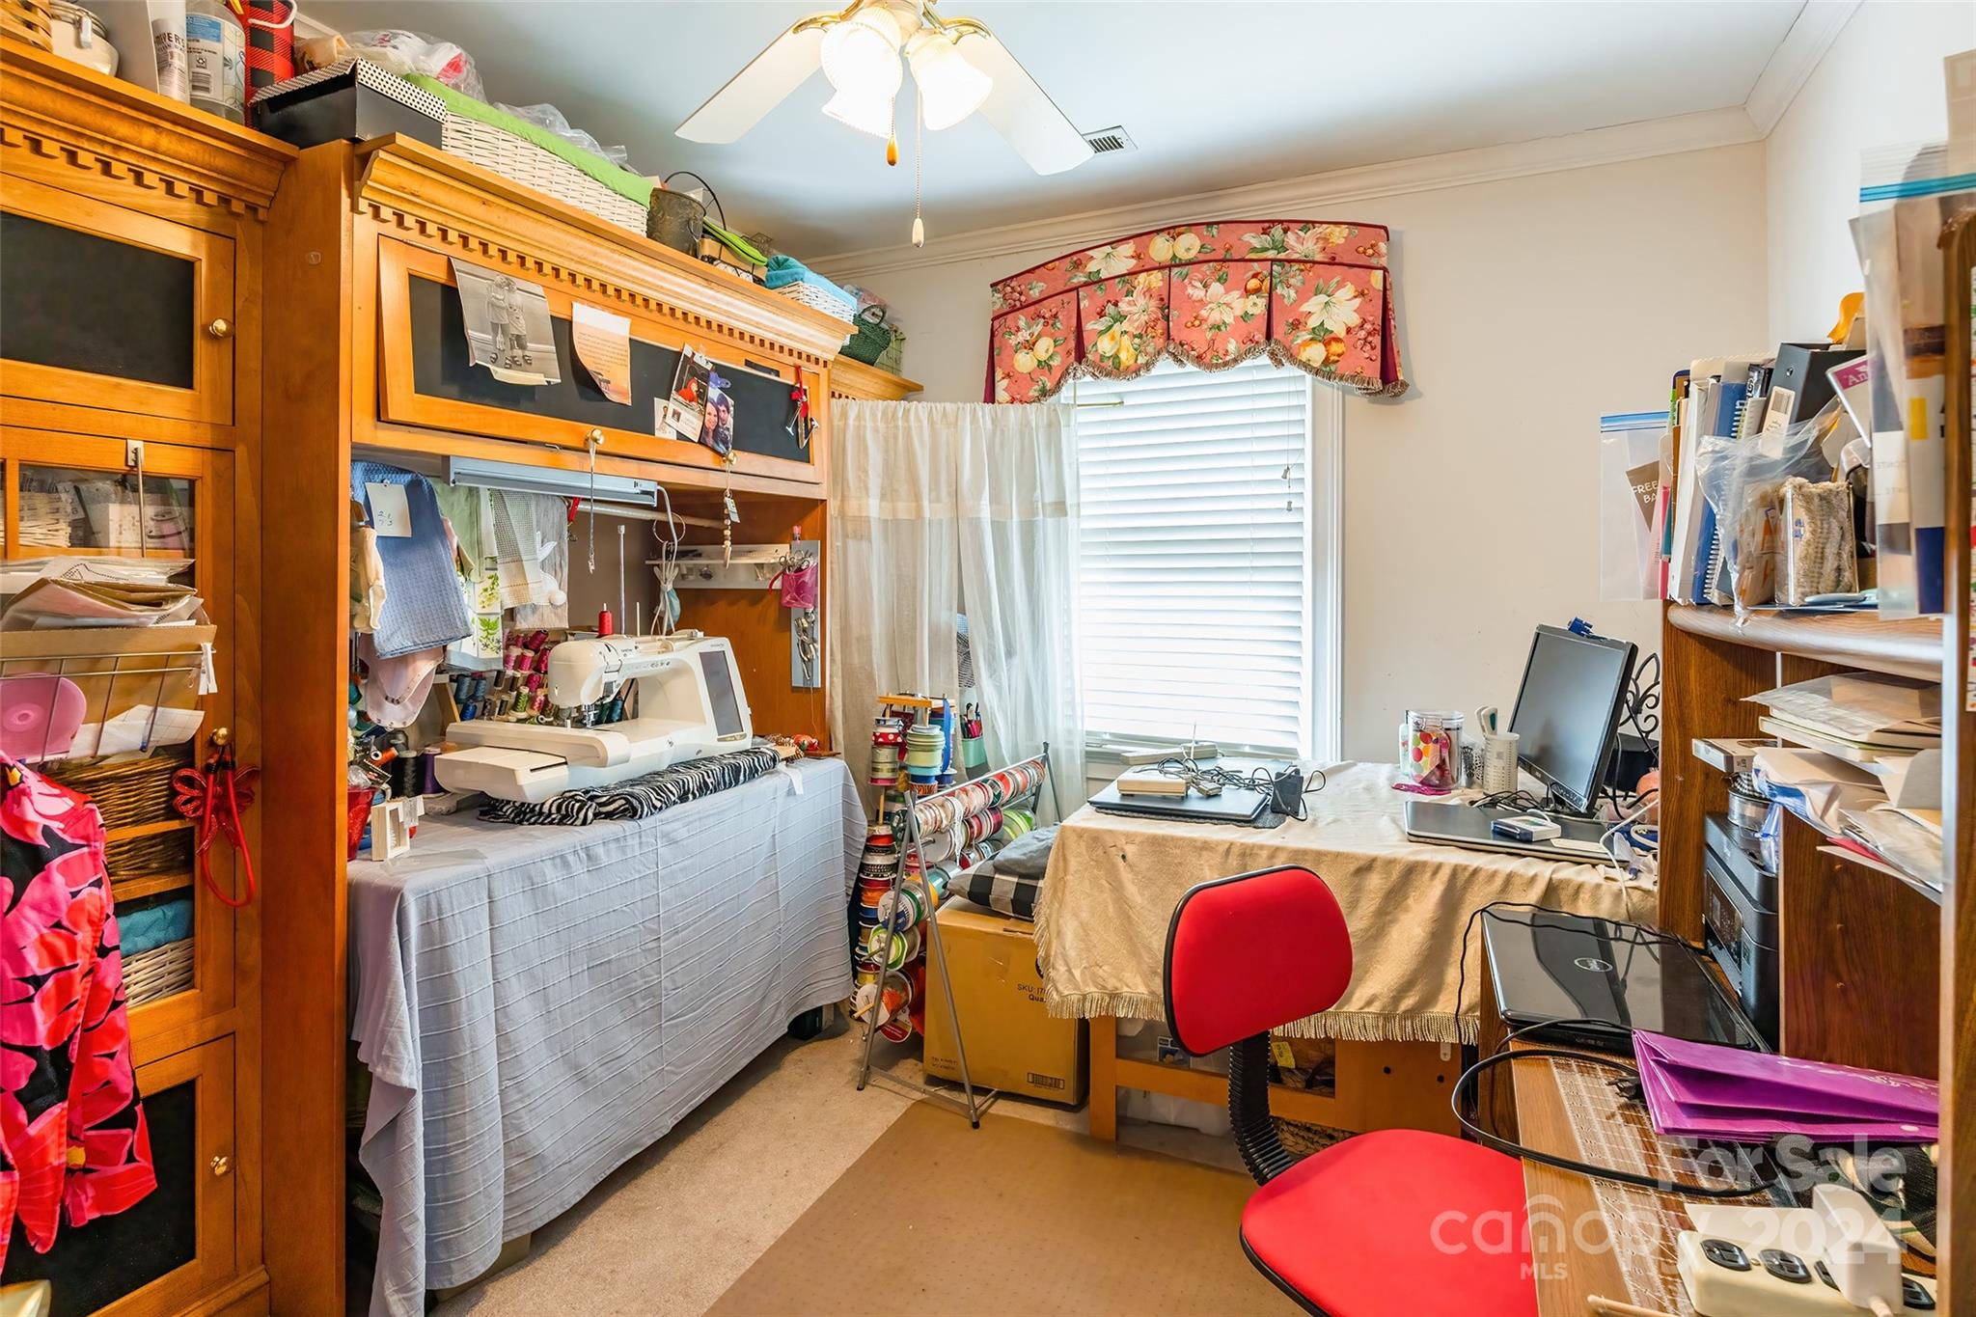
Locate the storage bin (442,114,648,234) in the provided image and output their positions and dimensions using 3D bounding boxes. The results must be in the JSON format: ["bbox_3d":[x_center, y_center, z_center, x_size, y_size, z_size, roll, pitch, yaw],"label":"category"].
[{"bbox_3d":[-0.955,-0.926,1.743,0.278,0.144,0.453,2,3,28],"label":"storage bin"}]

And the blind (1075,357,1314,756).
[{"bbox_3d":[0.614,-0.408,2.824,0.793,1.380,0.062,1,3,23],"label":"blind"}]

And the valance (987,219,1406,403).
[{"bbox_3d":[0.585,-1.045,2.752,1.246,0.577,0.144,1,3,23],"label":"valance"}]

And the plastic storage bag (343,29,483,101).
[{"bbox_3d":[-1.029,-1.053,1.607,0.196,0.175,0.227,2,3,28],"label":"plastic storage bag"}]

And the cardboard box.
[{"bbox_3d":[0.096,0.876,2.398,0.407,0.402,0.412,1,3,23],"label":"cardboard box"}]

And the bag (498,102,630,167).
[{"bbox_3d":[-0.878,-1.060,1.859,0.185,0.144,0.278,2,3,28],"label":"bag"}]

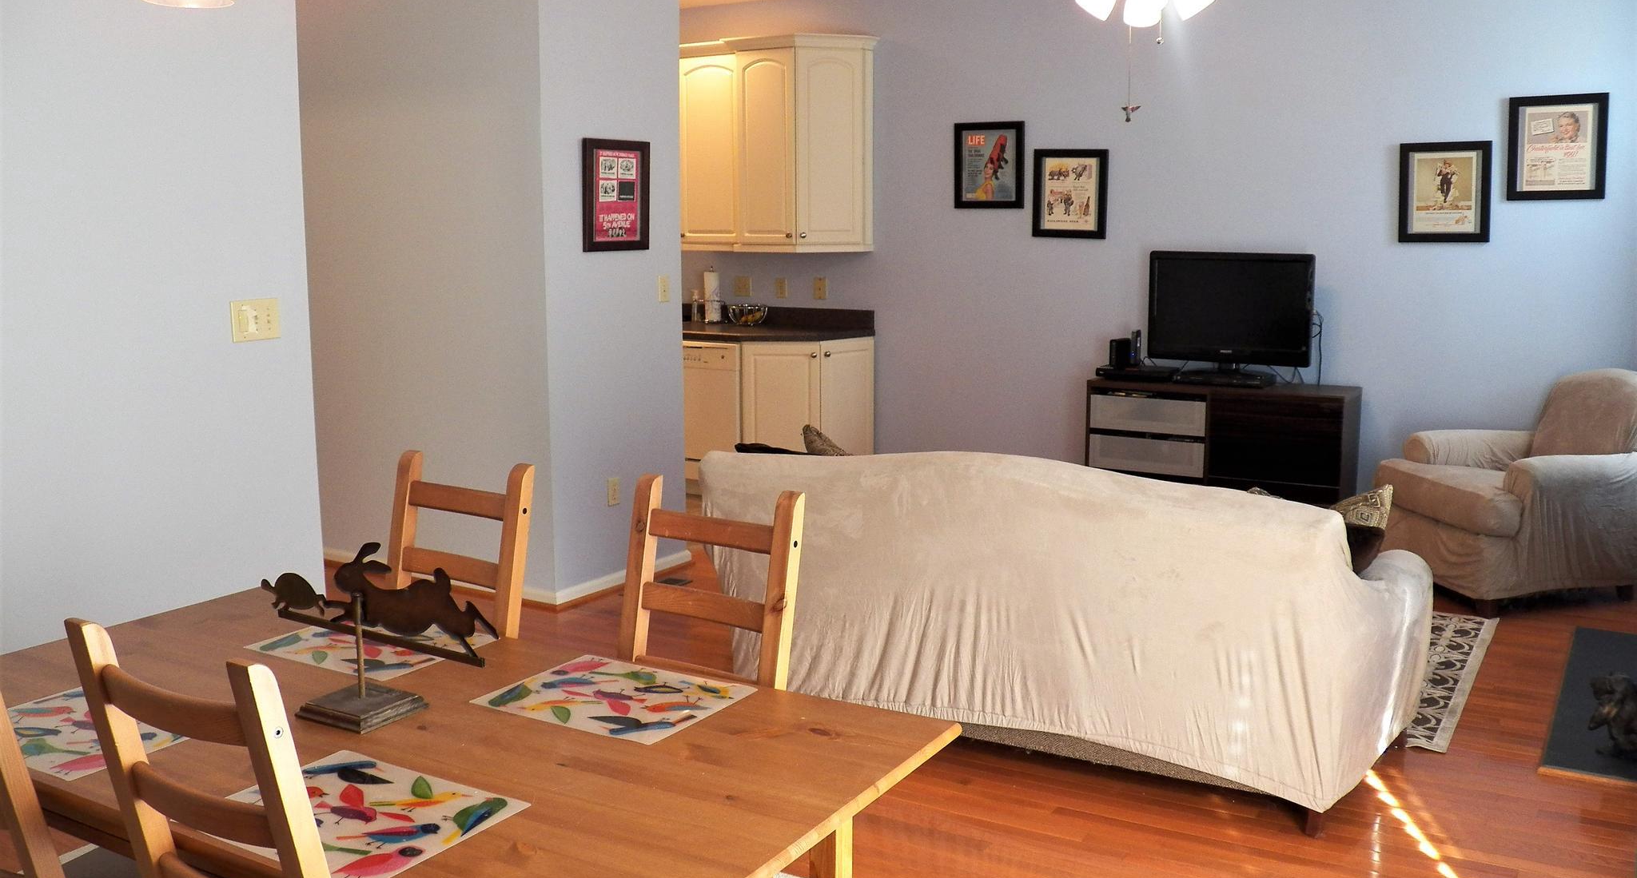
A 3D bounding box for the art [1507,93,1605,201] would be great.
[{"bbox_3d":[3.158,-1.247,5.660,0.375,0.435,0.025,5,10,27],"label":"art"}]

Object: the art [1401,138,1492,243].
[{"bbox_3d":[2.815,-1.105,5.946,0.377,0.443,0.025,5,11,28],"label":"art"}]

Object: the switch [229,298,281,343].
[{"bbox_3d":[-1.593,-0.335,3.748,0.012,0.115,0.160,5,10,27],"label":"switch"}]

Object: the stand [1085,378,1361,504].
[{"bbox_3d":[1.920,0.111,6.391,1.200,0.750,0.400,5,11,28],"label":"stand"}]

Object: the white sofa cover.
[{"bbox_3d":[0.633,0.393,3.833,2.000,0.830,0.870,5,10,29],"label":"white sofa cover"}]

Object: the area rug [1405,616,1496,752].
[{"bbox_3d":[1.254,0.706,5.084,2.300,0.010,1.540,6,11,31],"label":"area rug"}]

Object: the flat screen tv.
[{"bbox_3d":[1.942,-0.621,6.280,0.785,0.525,0.090,6,11,33],"label":"flat screen tv"}]

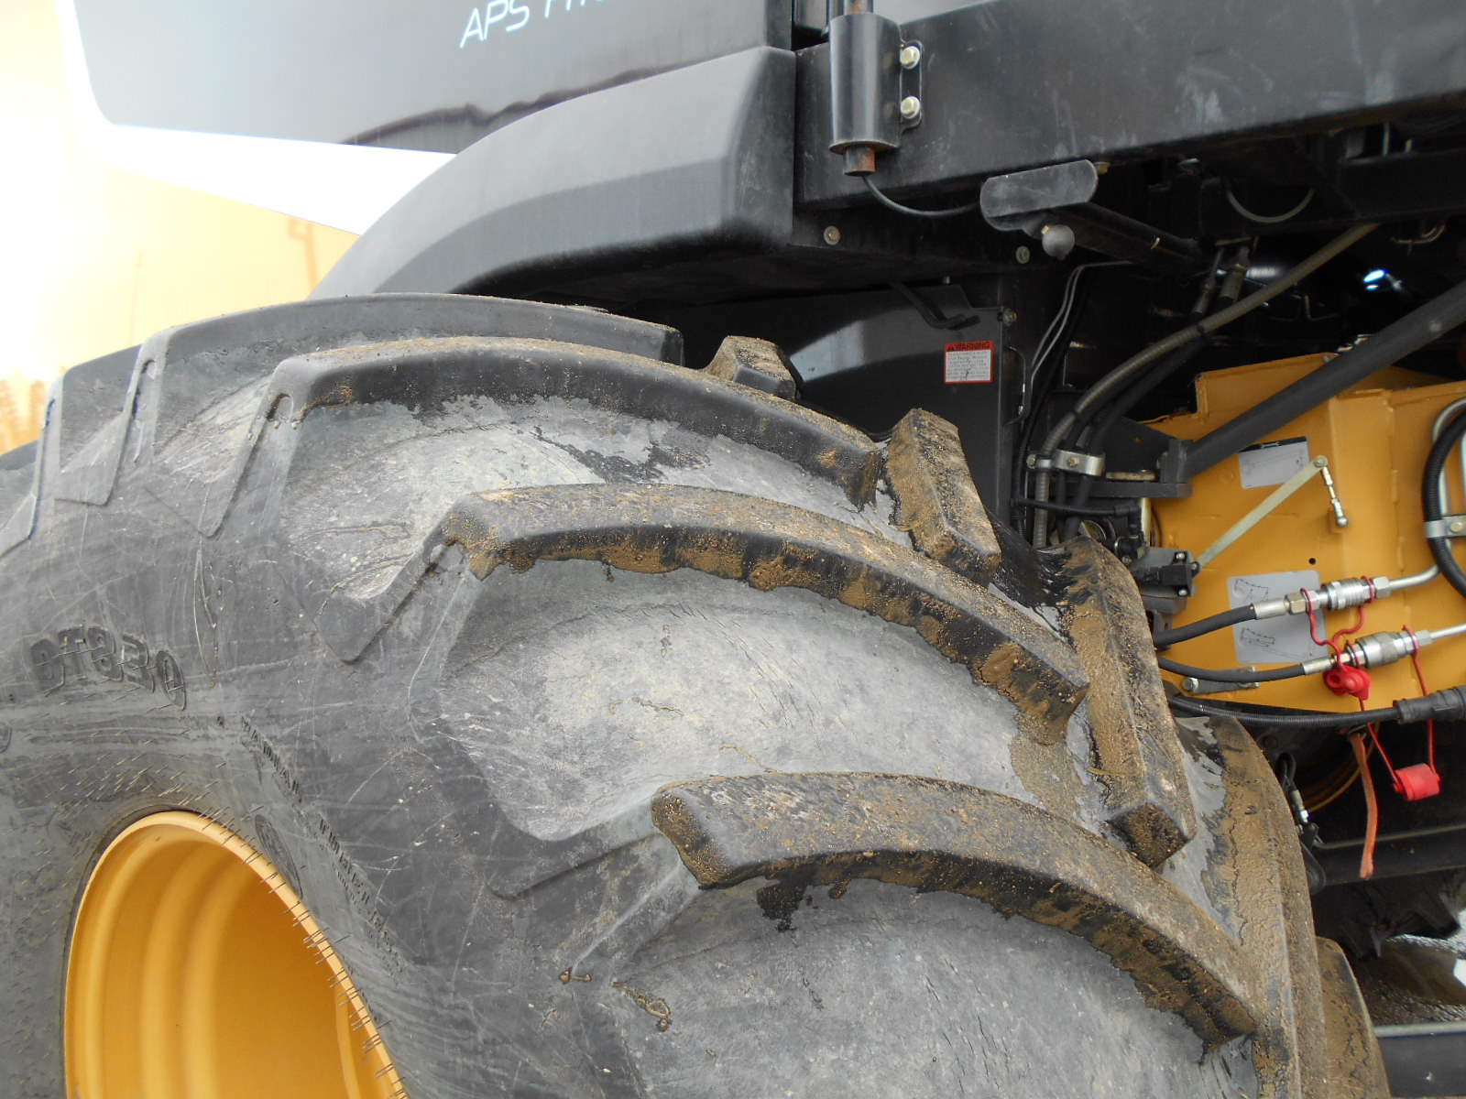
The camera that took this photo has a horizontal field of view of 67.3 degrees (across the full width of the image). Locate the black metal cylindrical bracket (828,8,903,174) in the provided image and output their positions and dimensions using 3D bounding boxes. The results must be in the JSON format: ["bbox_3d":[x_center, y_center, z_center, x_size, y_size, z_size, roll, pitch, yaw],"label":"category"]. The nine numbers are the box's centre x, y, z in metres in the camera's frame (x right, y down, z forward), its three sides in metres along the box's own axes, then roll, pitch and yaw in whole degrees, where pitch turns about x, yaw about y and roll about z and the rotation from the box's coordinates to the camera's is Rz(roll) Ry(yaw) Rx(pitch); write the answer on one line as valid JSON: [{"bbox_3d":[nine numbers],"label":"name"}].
[{"bbox_3d":[0.160,-0.548,1.336,0.080,0.176,0.080,0,5,0],"label":"black metal cylindrical bracket"}]

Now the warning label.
[{"bbox_3d":[0.378,-0.299,1.765,0.083,0.065,0.003,4,6,38],"label":"warning label"}]

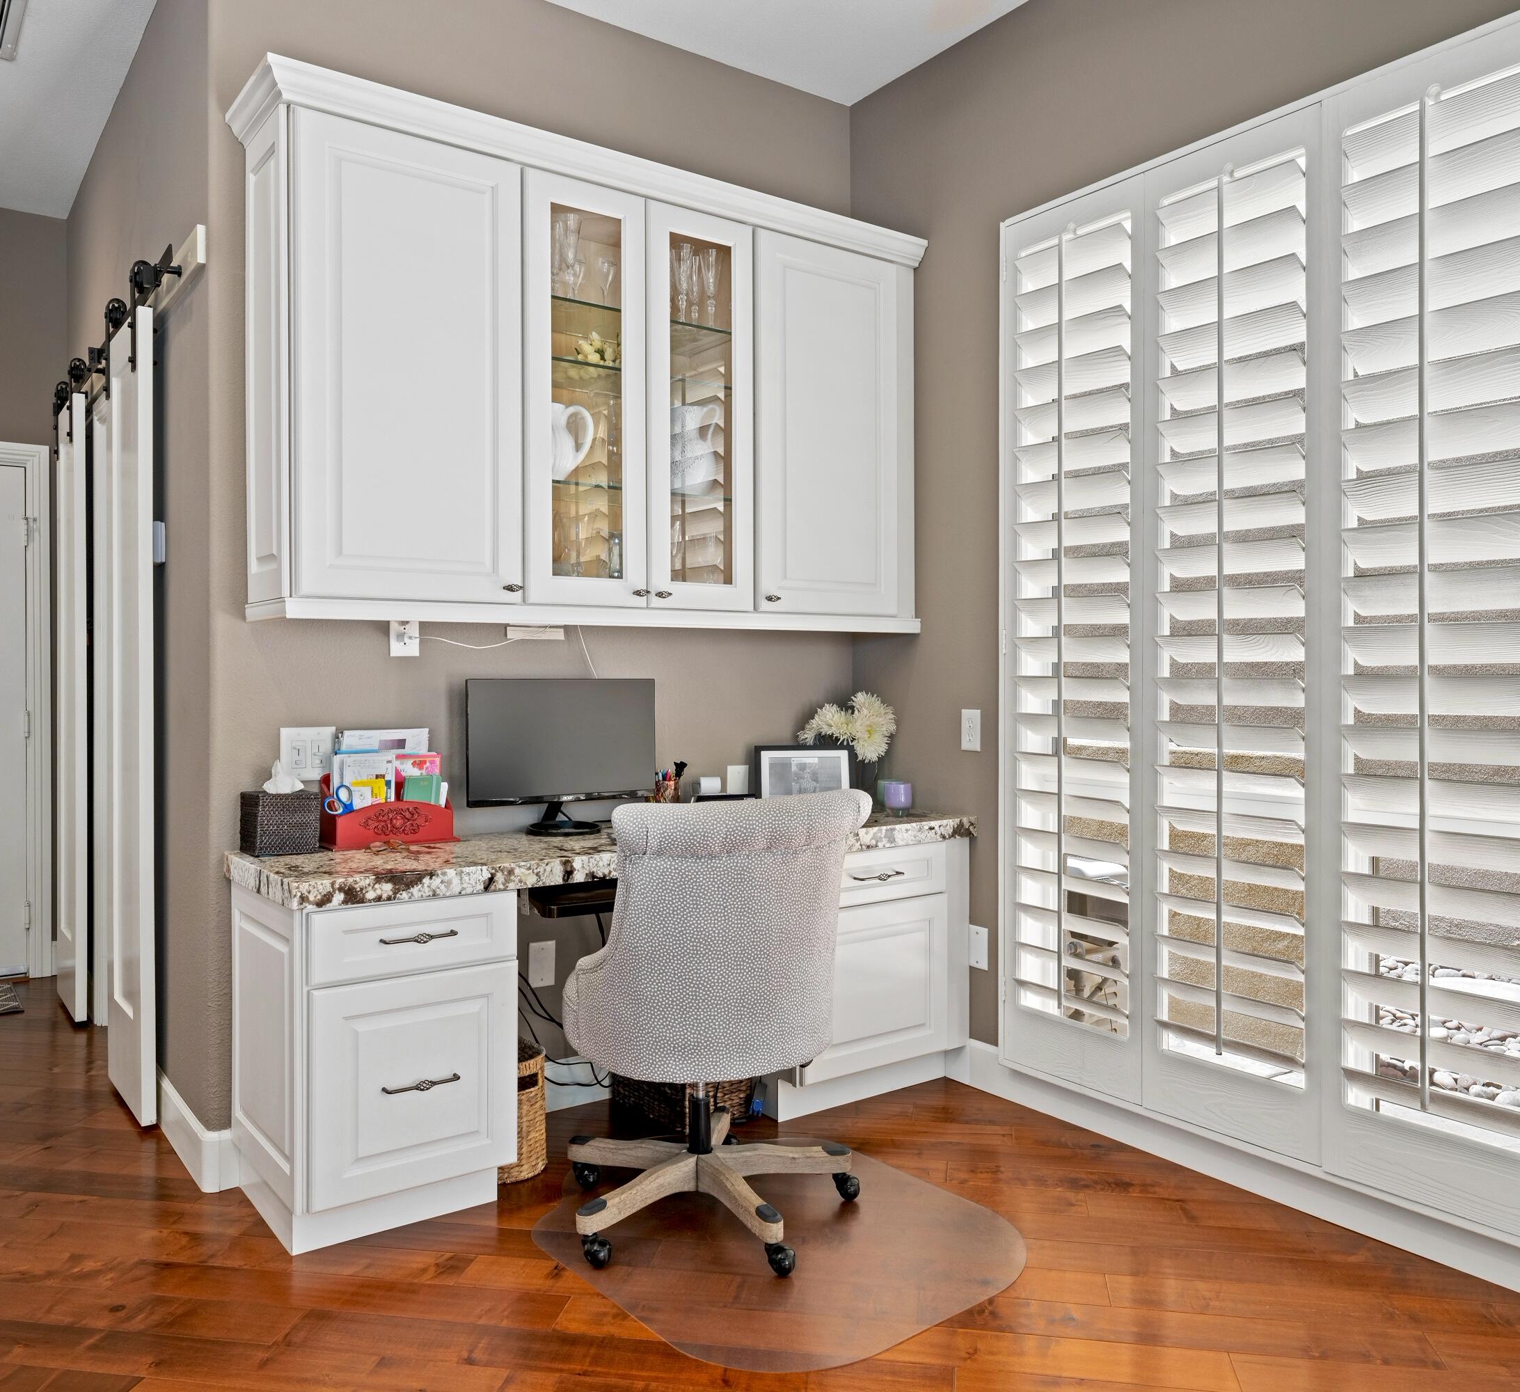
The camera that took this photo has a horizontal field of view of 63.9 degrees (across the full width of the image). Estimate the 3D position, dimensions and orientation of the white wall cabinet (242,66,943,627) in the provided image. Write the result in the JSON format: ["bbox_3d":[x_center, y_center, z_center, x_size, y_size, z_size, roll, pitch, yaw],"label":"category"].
[{"bbox_3d":[-0.367,-0.768,3.254,1.898,1.182,0.362,-1,1,-36],"label":"white wall cabinet"}]

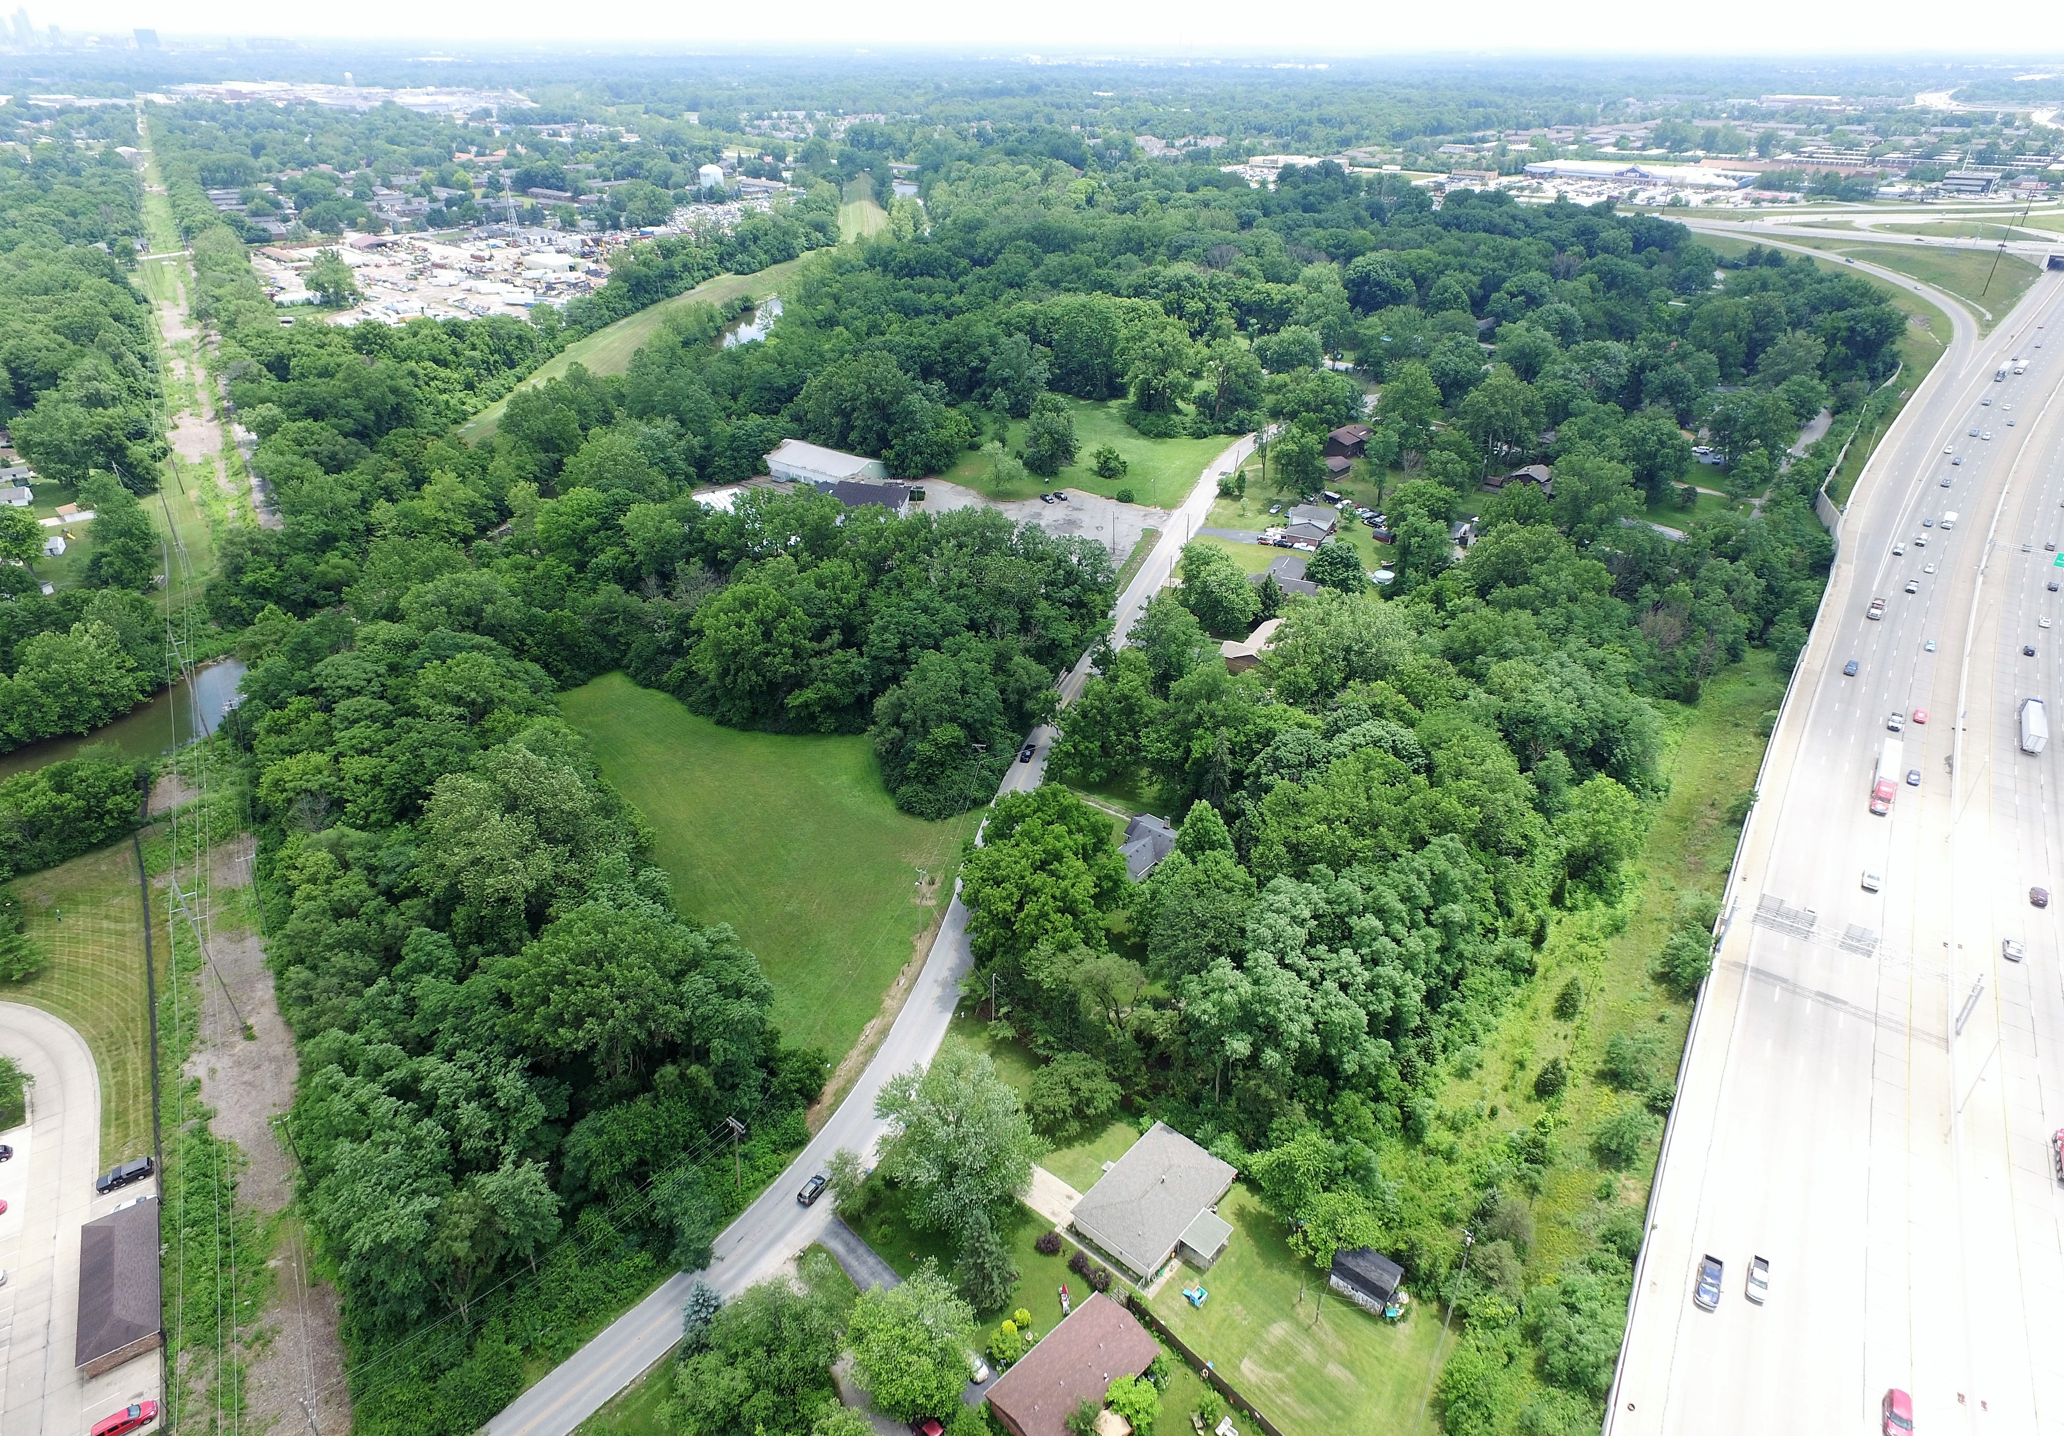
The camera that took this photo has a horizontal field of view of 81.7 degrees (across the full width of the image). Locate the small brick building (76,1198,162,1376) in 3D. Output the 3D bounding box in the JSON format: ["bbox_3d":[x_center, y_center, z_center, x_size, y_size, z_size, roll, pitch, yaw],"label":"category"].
[{"bbox_3d":[-95.580,59.080,125.280,6.950,4.100,18.880,-17,34,-29],"label":"small brick building"}]

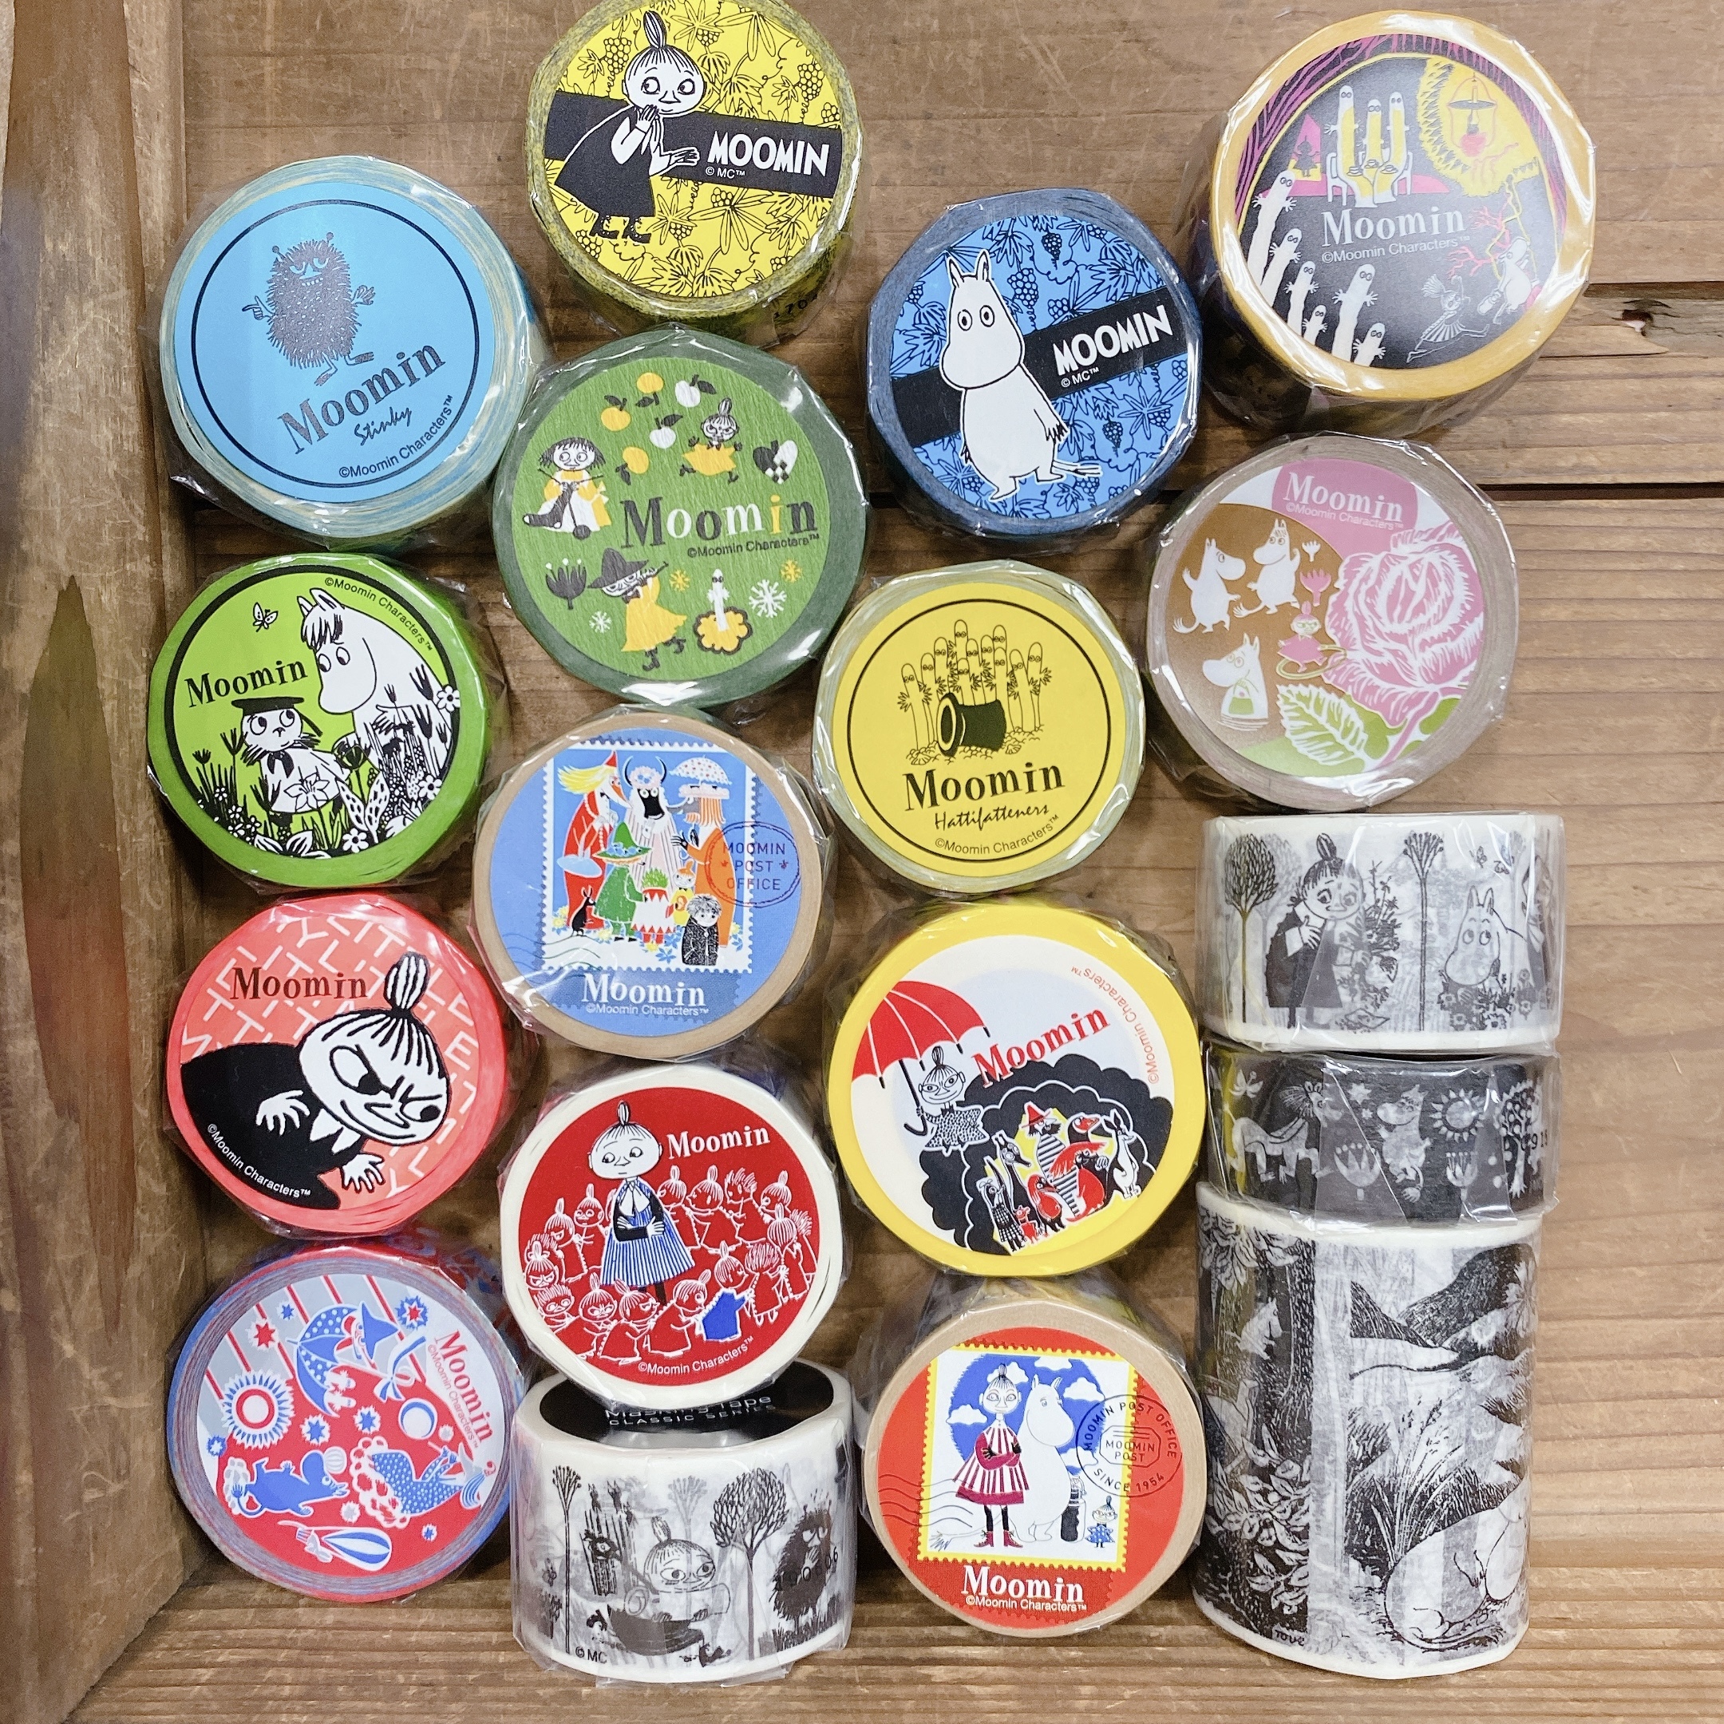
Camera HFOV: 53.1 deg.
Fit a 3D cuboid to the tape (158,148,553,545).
[{"bbox_3d":[-0.077,-0.077,0.266,0.056,0.017,0.056,0,91,-1],"label":"tape"}]

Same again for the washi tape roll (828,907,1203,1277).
[{"bbox_3d":[0.023,0.033,0.267,0.056,0.022,0.056,0,91,-1],"label":"washi tape roll"}]

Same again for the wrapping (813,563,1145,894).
[{"bbox_3d":[0.017,-0.020,0.268,0.049,0.018,0.049,0,91,-1],"label":"wrapping"}]

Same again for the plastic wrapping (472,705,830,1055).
[{"bbox_3d":[-0.031,0.003,0.263,0.050,0.024,0.050,0,90,0],"label":"plastic wrapping"}]

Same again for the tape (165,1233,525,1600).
[{"bbox_3d":[-0.077,0.083,0.267,0.053,0.020,0.053,0,91,-1],"label":"tape"}]

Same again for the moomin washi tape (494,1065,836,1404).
[{"bbox_3d":[-0.027,0.053,0.260,0.049,0.030,0.049,0,90,0],"label":"moomin washi tape"}]

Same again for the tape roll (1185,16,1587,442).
[{"bbox_3d":[0.077,-0.094,0.261,0.055,0.029,0.055,0,90,0],"label":"tape roll"}]

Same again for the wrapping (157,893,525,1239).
[{"bbox_3d":[-0.079,0.030,0.268,0.051,0.017,0.051,0,91,-1],"label":"wrapping"}]

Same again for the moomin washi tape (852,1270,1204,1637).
[{"bbox_3d":[0.025,0.088,0.266,0.050,0.026,0.050,0,91,-1],"label":"moomin washi tape"}]

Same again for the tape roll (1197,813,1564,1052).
[{"bbox_3d":[0.074,0.009,0.250,0.050,0.050,0.030,0,90,0],"label":"tape roll"}]

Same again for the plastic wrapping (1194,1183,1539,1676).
[{"bbox_3d":[0.073,0.078,0.252,0.048,0.048,0.060,0,90,0],"label":"plastic wrapping"}]

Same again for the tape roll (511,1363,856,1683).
[{"bbox_3d":[-0.025,0.092,0.248,0.048,0.048,0.030,0,90,0],"label":"tape roll"}]

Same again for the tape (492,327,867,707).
[{"bbox_3d":[-0.027,-0.051,0.266,0.055,0.019,0.055,0,90,0],"label":"tape"}]

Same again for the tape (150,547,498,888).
[{"bbox_3d":[-0.081,-0.021,0.266,0.050,0.018,0.050,0,90,0],"label":"tape"}]

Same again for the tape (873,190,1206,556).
[{"bbox_3d":[0.026,-0.075,0.267,0.050,0.018,0.050,0,91,-1],"label":"tape"}]

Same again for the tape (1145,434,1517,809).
[{"bbox_3d":[0.069,-0.035,0.264,0.054,0.022,0.054,0,90,0],"label":"tape"}]

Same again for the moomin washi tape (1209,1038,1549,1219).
[{"bbox_3d":[0.076,0.037,0.255,0.049,0.049,0.020,1,91,-1],"label":"moomin washi tape"}]

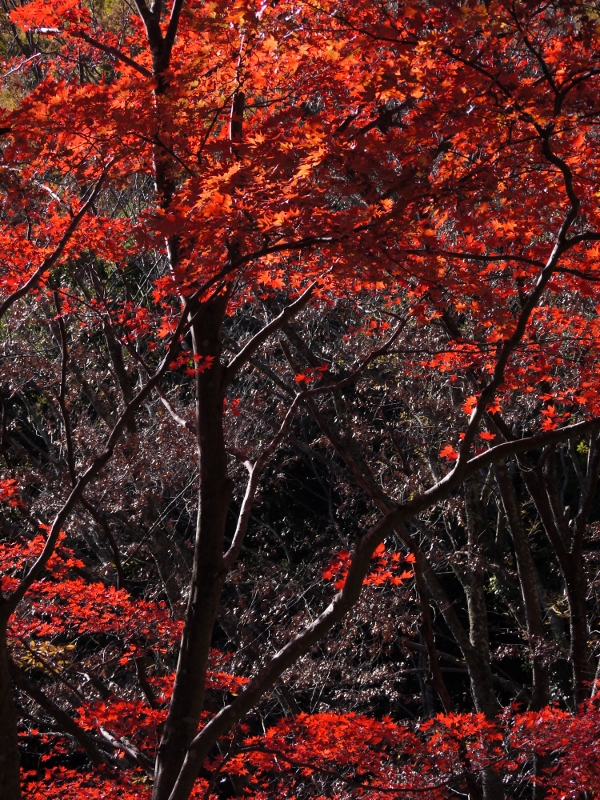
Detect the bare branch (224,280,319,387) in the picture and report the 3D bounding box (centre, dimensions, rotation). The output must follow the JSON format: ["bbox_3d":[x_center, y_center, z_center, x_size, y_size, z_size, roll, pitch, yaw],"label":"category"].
[{"bbox_3d":[-0.120,-0.261,8.300,0.065,0.570,0.075,43,0,0],"label":"bare branch"}]

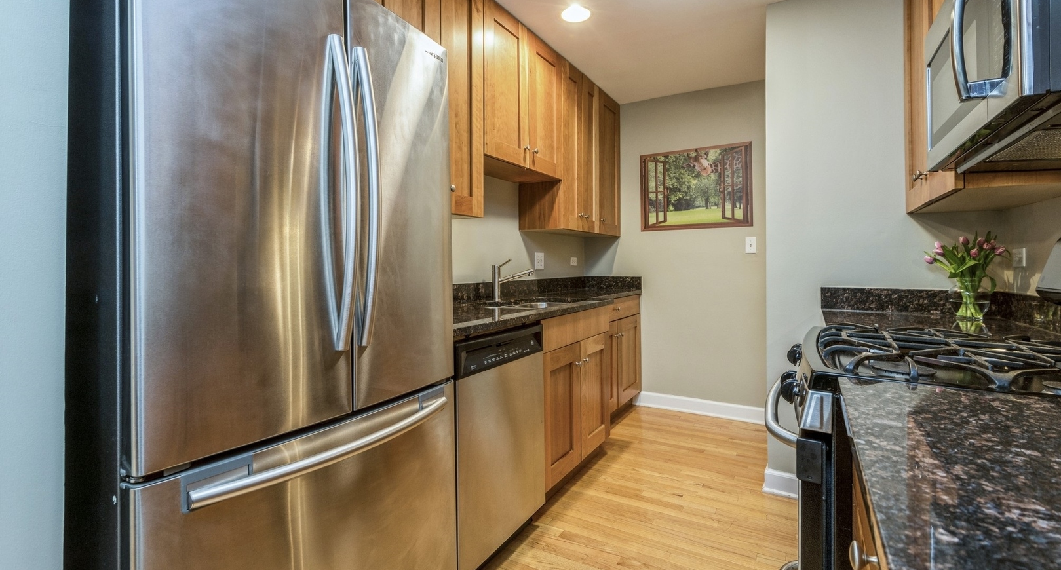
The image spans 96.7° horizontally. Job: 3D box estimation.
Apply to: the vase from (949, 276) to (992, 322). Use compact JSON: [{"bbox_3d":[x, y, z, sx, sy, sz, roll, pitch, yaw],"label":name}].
[{"bbox_3d":[1.700,0.047,1.824,0.120,0.160,0.120,1,2,30],"label":"vase"}]

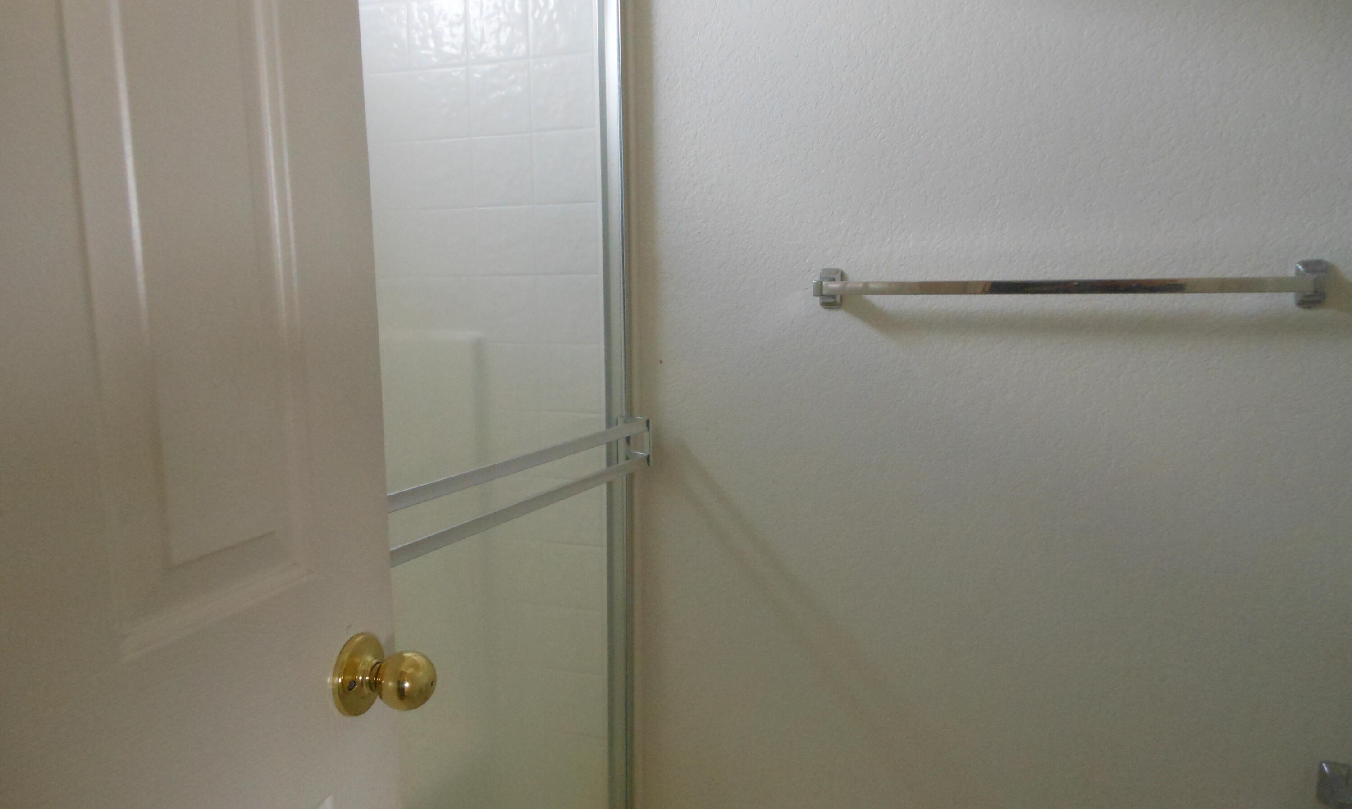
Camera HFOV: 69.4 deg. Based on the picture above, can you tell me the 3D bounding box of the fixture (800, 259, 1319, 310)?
[{"bbox_3d":[0.503,-0.158,1.319,0.650,0.059,0.072,3,8,23],"label":"fixture"}]

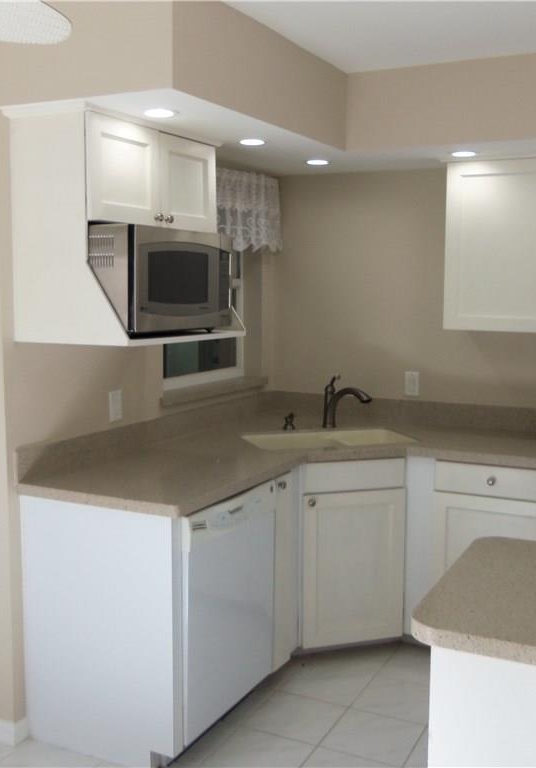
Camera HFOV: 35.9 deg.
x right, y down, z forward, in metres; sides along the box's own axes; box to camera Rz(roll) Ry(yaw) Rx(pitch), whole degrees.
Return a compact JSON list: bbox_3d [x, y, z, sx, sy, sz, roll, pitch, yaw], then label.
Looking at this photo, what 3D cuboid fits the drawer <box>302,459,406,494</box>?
[{"bbox_3d":[0.308,0.362,3.569,0.450,0.121,0.340,-2,7,-18],"label":"drawer"}]

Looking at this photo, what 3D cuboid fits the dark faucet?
[{"bbox_3d":[0.361,0.092,3.853,0.055,0.252,0.285,-6,9,-44],"label":"dark faucet"}]

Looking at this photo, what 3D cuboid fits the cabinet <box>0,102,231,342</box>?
[{"bbox_3d":[-0.458,-0.533,2.935,0.470,0.749,0.777,3,7,27],"label":"cabinet"}]

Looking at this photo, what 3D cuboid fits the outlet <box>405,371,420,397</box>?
[{"bbox_3d":[0.709,0.000,4.075,0.071,0.117,0.010,3,7,27],"label":"outlet"}]

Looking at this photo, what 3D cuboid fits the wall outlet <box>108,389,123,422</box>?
[{"bbox_3d":[-0.594,0.086,3.242,0.010,0.115,0.073,3,7,27],"label":"wall outlet"}]

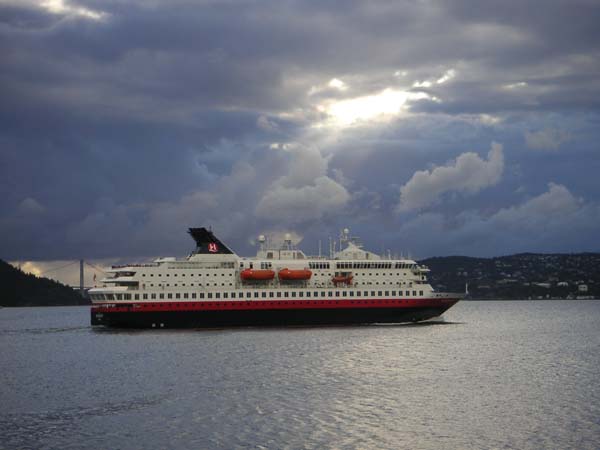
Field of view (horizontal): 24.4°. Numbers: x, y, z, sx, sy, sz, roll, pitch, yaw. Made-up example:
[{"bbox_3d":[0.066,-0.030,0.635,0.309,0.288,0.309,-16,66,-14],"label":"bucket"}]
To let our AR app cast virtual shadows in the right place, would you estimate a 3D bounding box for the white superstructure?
[{"bbox_3d":[-6.543,12.126,421.644,113.500,21.800,19.500,1,-3,-27],"label":"white superstructure"}]

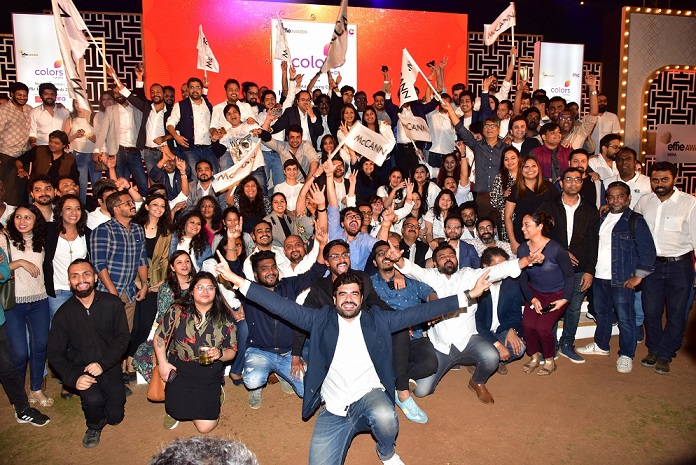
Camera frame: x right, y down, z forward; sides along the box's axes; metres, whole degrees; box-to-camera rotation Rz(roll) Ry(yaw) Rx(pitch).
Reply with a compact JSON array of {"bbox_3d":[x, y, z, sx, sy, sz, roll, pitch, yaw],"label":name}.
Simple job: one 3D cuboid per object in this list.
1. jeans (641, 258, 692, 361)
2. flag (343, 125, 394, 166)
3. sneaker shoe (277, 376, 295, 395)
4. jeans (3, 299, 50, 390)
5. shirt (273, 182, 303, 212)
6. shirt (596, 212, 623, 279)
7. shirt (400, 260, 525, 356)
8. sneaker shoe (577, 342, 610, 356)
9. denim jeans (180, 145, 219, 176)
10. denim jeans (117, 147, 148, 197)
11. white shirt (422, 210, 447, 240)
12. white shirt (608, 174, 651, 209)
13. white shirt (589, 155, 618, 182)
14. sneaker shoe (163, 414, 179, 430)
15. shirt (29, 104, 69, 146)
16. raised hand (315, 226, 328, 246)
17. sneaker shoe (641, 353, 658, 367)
[{"bbox_3d":[2.710,0.655,3.950,0.400,0.870,0.270,3,6,33],"label":"jeans"},{"bbox_3d":[0.190,-0.791,4.200,0.390,0.270,0.100,23,5,-5],"label":"flag"},{"bbox_3d":[-0.484,1.150,3.600,0.105,0.120,0.285,-2,18,-25],"label":"sneaker shoe"},{"bbox_3d":[-2.540,0.872,3.680,0.340,0.780,0.260,-3,6,-25],"label":"jeans"},{"bbox_3d":[-0.635,-0.310,5.020,0.390,0.500,0.250,-1,5,-8],"label":"shirt"},{"bbox_3d":[2.390,0.100,4.100,0.470,0.650,0.280,5,7,44],"label":"shirt"},{"bbox_3d":[0.913,0.597,3.800,0.970,0.740,0.400,0,6,9],"label":"shirt"},{"bbox_3d":[2.337,1.119,4.420,0.290,0.110,0.105,1,6,17],"label":"sneaker shoe"},{"bbox_3d":[-1.707,-0.605,5.300,0.460,0.900,0.320,-2,6,-11],"label":"denim jeans"},{"bbox_3d":[-2.472,-0.530,5.350,0.400,0.920,0.320,-2,6,-14],"label":"denim jeans"},{"bbox_3d":[1.045,-0.030,5.120,0.430,0.500,0.250,0,5,7],"label":"white shirt"},{"bbox_3d":[2.910,-0.289,4.800,0.490,0.660,0.290,2,6,21],"label":"white shirt"},{"bbox_3d":[2.607,-0.496,4.700,0.440,0.640,0.280,-2,5,-20],"label":"white shirt"},{"bbox_3d":[-1.244,1.279,3.266,0.095,0.100,0.250,-2,5,-12],"label":"sneaker shoe"},{"bbox_3d":[-3.460,-1.175,5.400,0.500,0.660,0.300,-2,6,-17],"label":"shirt"},{"bbox_3d":[-0.208,0.024,3.650,0.100,0.180,0.070,-1,6,0],"label":"raised hand"},{"bbox_3d":[2.692,1.096,4.133,0.110,0.115,0.290,3,6,31],"label":"sneaker shoe"}]

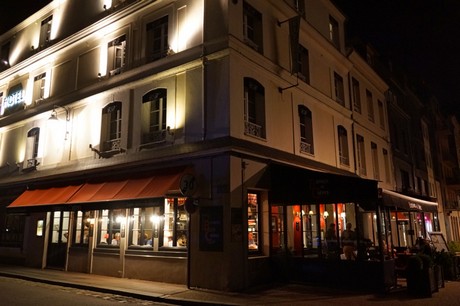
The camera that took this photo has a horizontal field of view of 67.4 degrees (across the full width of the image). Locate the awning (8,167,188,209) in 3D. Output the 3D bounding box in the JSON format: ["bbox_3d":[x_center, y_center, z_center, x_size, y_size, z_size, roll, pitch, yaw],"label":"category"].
[{"bbox_3d":[-5.167,1.321,11.905,9.000,0.930,0.900,-8,-14,33],"label":"awning"}]

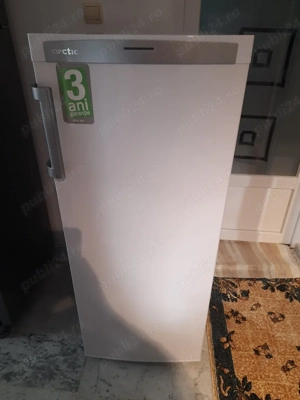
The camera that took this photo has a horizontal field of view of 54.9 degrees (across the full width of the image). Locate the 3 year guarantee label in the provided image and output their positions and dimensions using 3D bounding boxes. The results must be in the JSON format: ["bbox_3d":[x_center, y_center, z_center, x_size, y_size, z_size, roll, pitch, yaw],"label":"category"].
[{"bbox_3d":[-0.215,-0.305,0.840,0.093,0.168,0.004,2,30,2],"label":"3 year guarantee label"}]

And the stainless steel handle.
[{"bbox_3d":[-0.310,-0.201,0.903,0.058,0.287,0.040,2,30,2],"label":"stainless steel handle"}]

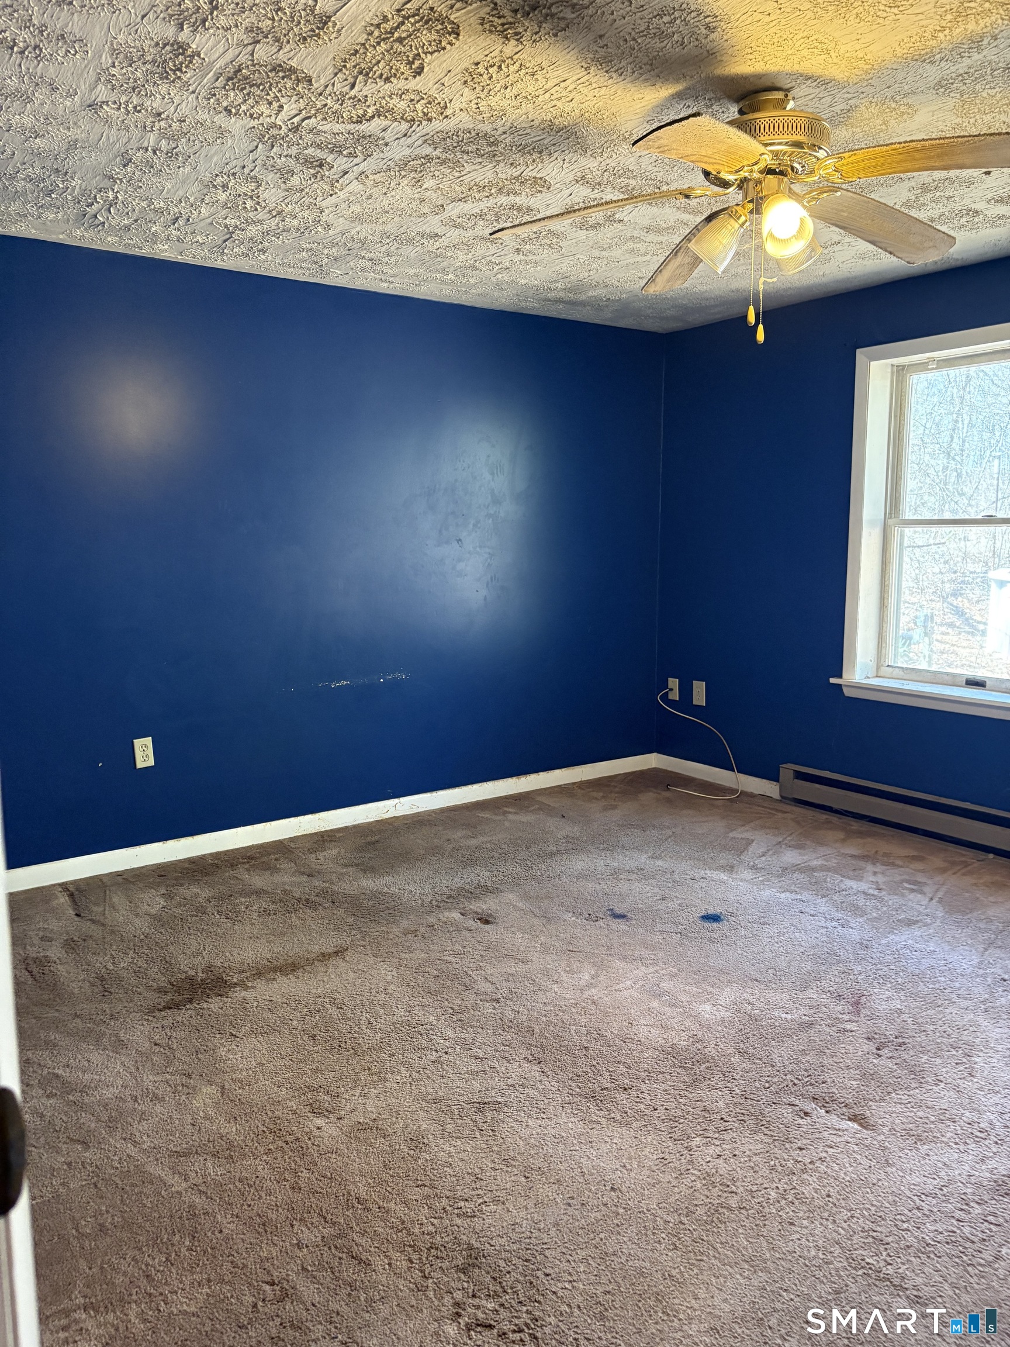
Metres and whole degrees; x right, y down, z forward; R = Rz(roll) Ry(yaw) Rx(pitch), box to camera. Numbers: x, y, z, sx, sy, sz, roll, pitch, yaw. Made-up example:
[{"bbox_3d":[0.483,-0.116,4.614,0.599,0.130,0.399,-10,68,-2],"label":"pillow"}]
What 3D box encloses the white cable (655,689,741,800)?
[{"bbox_3d":[0.958,0.348,5.151,0.250,0.455,0.570,-6,10,-35],"label":"white cable"}]

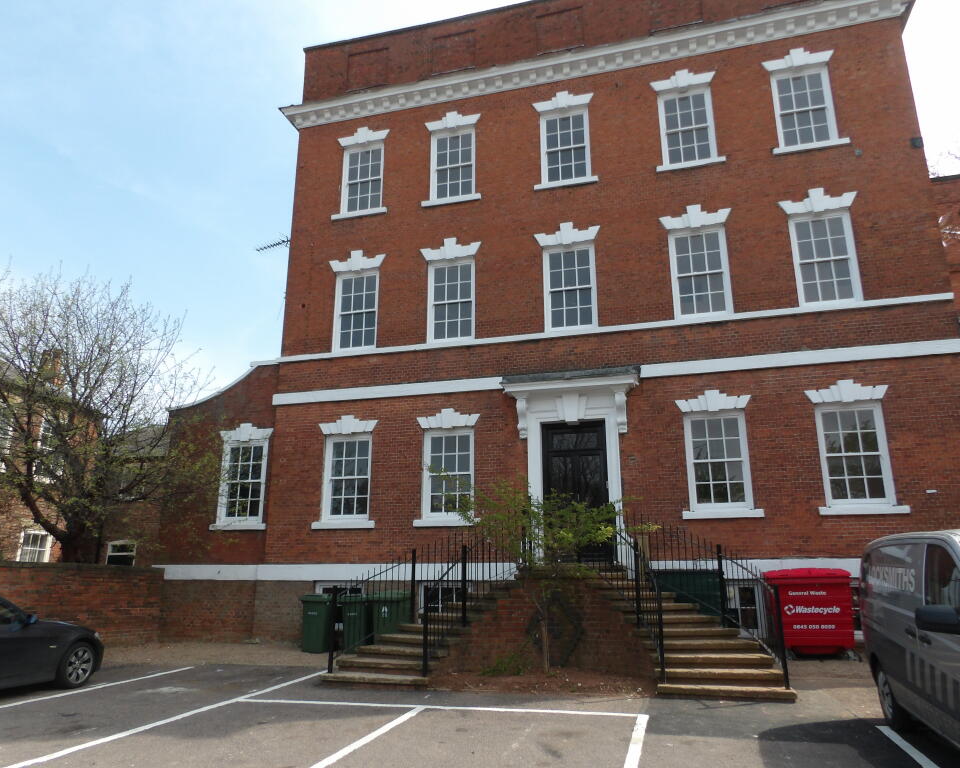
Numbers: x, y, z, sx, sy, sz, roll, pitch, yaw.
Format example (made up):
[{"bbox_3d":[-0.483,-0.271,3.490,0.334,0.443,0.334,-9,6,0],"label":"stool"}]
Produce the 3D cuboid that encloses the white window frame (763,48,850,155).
[{"bbox_3d":[6.990,-6.164,15.328,1.498,2.523,0.200,-4,-16,15],"label":"white window frame"}]

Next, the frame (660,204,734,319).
[{"bbox_3d":[4.642,-2.618,15.032,1.494,2.587,0.200,-4,-16,15],"label":"frame"}]

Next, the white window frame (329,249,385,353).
[{"bbox_3d":[-3.177,-2.139,18.094,1.594,2.733,0.200,-4,-16,15],"label":"white window frame"}]

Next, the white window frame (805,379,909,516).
[{"bbox_3d":[7.443,1.220,14.088,1.583,2.693,0.200,-4,-16,15],"label":"white window frame"}]

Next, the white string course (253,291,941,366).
[{"bbox_3d":[1.688,-1.079,15.414,15.174,0.152,0.160,-4,-16,15],"label":"white string course"}]

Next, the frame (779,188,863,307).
[{"bbox_3d":[7.394,-2.979,15.255,1.605,2.741,0.200,-4,-16,15],"label":"frame"}]

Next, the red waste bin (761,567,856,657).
[{"bbox_3d":[5.832,4.113,12.684,1.280,1.470,1.000,-4,-16,15],"label":"red waste bin"}]

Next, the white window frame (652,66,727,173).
[{"bbox_3d":[4.918,-6.343,16.898,1.557,2.649,0.200,-4,-16,15],"label":"white window frame"}]

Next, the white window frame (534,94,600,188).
[{"bbox_3d":[1.984,-5.774,16.682,1.482,2.530,0.200,-4,-16,15],"label":"white window frame"}]

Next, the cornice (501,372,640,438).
[{"bbox_3d":[1.863,0.389,14.784,2.952,1.382,0.400,-4,-16,15],"label":"cornice"}]

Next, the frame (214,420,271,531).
[{"bbox_3d":[-5.609,2.188,16.855,1.503,2.541,0.200,-4,-16,15],"label":"frame"}]

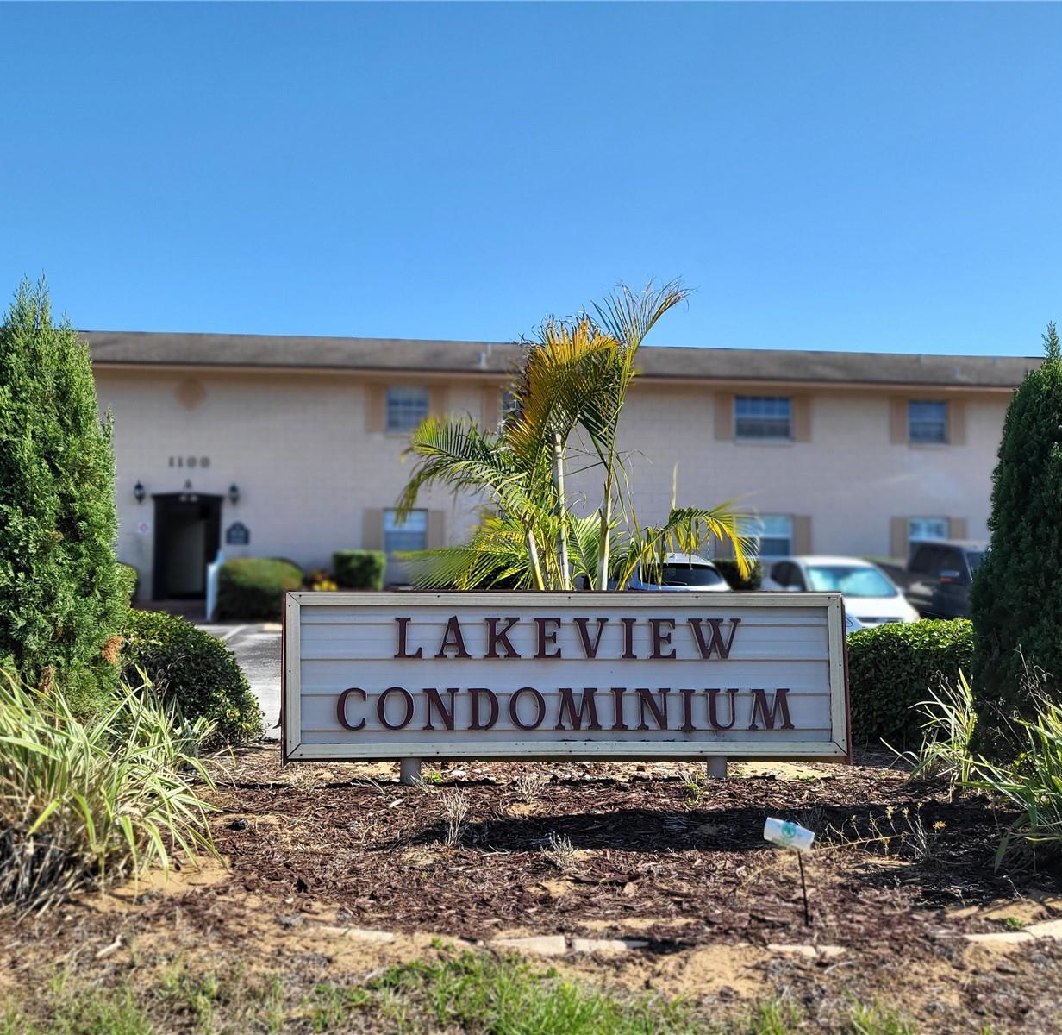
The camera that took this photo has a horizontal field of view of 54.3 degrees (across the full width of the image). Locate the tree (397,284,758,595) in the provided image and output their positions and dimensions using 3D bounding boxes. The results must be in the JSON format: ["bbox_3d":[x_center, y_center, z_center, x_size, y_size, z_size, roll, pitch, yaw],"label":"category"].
[{"bbox_3d":[0.274,-0.013,6.500,2.250,2.980,2.000,1,-3,-3],"label":"tree"}]

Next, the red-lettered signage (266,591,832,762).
[{"bbox_3d":[0.195,0.860,5.610,3.020,0.920,0.240,1,-3,-3],"label":"red-lettered signage"}]

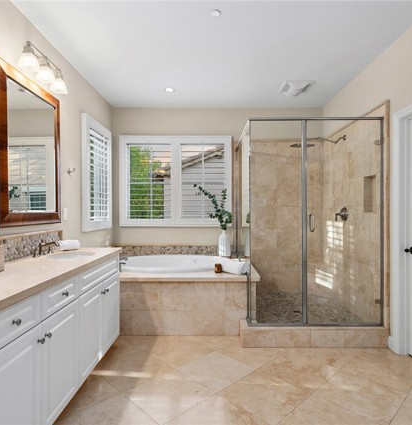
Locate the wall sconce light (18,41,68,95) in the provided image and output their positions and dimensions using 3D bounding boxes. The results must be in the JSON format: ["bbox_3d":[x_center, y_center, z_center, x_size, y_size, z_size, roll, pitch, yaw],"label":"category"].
[{"bbox_3d":[-1.280,-1.097,2.351,0.190,0.200,0.560,0,0,1],"label":"wall sconce light"}]

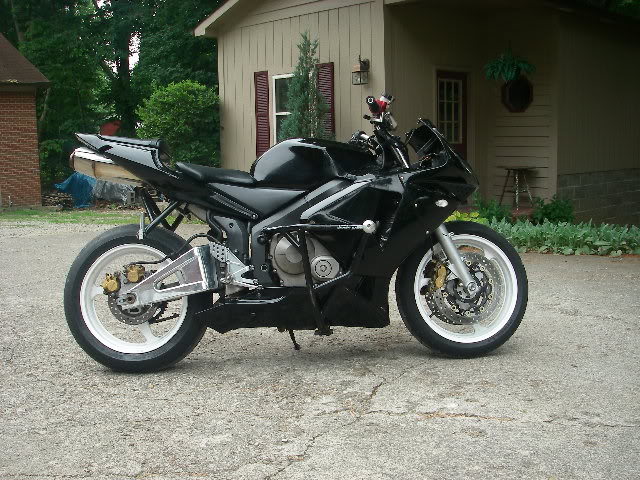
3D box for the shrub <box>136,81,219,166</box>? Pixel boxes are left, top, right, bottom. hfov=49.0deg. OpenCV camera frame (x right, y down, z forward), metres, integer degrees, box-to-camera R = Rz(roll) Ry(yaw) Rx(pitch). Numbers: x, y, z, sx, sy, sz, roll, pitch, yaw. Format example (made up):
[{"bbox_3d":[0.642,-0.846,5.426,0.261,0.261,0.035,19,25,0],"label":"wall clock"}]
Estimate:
[{"bbox_3d":[-3.131,-2.243,16.000,2.100,2.700,2.100,-1,8,0],"label":"shrub"}]

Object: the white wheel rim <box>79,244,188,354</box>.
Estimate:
[{"bbox_3d":[-0.785,0.252,3.052,0.463,0.463,0.152,-1,-2,0],"label":"white wheel rim"}]

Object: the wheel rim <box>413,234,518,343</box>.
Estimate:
[{"bbox_3d":[0.619,0.214,3.047,0.463,0.463,0.105,0,-7,-10],"label":"wheel rim"}]

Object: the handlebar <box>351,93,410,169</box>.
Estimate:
[{"bbox_3d":[0.252,-0.420,3.066,0.230,0.260,0.660,0,-7,-10],"label":"handlebar"}]

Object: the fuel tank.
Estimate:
[{"bbox_3d":[-0.029,-0.331,3.071,0.550,0.235,0.340,-1,-2,0],"label":"fuel tank"}]

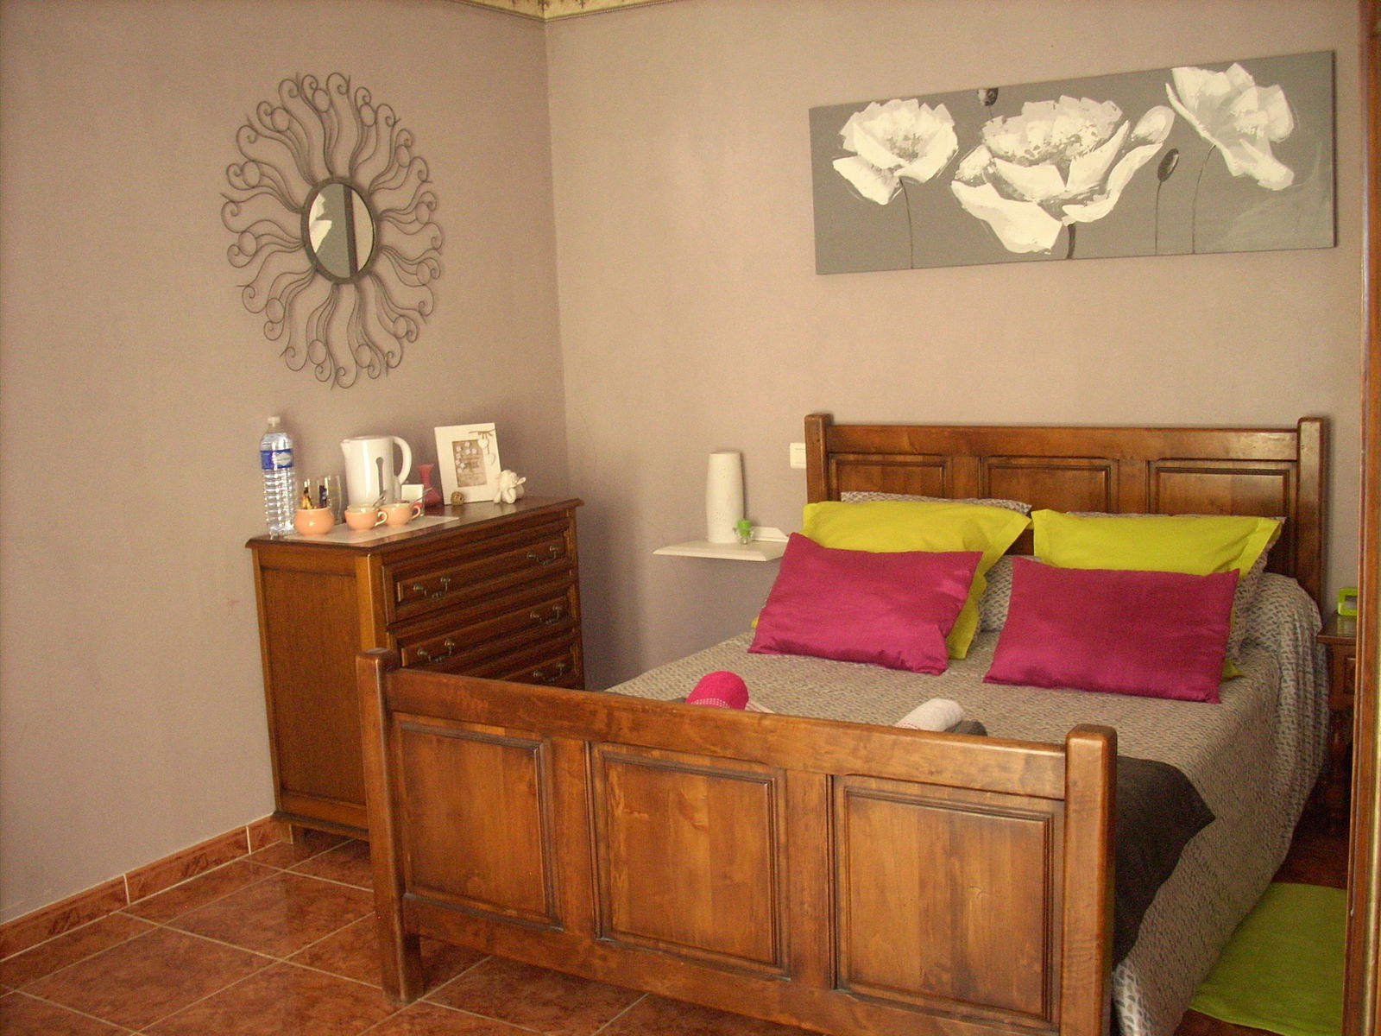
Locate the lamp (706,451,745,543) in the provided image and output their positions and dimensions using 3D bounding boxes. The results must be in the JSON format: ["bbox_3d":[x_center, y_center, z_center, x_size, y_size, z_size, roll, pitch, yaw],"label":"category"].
[{"bbox_3d":[0.108,-0.064,4.815,0.120,0.290,0.120,-2,8,0],"label":"lamp"}]

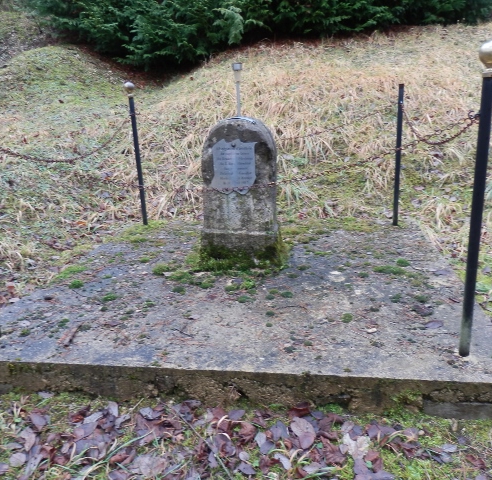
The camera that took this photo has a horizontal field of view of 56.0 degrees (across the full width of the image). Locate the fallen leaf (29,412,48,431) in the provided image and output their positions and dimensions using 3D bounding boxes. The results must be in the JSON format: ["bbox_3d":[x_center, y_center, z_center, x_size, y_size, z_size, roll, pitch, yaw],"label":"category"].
[{"bbox_3d":[-0.897,0.769,2.006,0.056,0.030,0.110,-14,19,-34],"label":"fallen leaf"}]

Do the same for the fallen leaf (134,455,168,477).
[{"bbox_3d":[-0.348,0.816,1.691,0.123,0.020,0.086,0,18,10],"label":"fallen leaf"}]

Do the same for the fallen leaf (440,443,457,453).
[{"bbox_3d":[0.728,0.747,1.661,0.058,0.015,0.050,7,20,26],"label":"fallen leaf"}]

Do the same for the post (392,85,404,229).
[{"bbox_3d":[1.232,-0.664,3.723,0.044,1.115,0.044,0,15,9],"label":"post"}]

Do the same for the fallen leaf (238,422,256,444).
[{"bbox_3d":[0.004,0.740,1.777,0.070,0.035,0.100,-7,26,-10],"label":"fallen leaf"}]

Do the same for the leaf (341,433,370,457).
[{"bbox_3d":[0.401,0.751,1.693,0.110,0.030,0.110,2,23,14],"label":"leaf"}]

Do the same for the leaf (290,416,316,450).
[{"bbox_3d":[0.224,0.748,1.812,0.100,0.020,0.152,-8,18,-14],"label":"leaf"}]

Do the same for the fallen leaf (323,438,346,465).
[{"bbox_3d":[0.321,0.776,1.705,0.071,0.020,0.114,-9,19,-19],"label":"fallen leaf"}]

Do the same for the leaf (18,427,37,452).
[{"bbox_3d":[-0.844,0.771,1.790,0.066,0.025,0.115,-9,31,-25],"label":"leaf"}]

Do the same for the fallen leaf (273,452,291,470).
[{"bbox_3d":[0.140,0.811,1.709,0.035,0.025,0.079,-12,18,-29],"label":"fallen leaf"}]

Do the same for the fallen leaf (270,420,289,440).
[{"bbox_3d":[0.129,0.754,1.853,0.059,0.025,0.095,-4,16,-6],"label":"fallen leaf"}]

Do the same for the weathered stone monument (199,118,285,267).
[{"bbox_3d":[-0.047,-0.367,3.358,0.579,1.025,0.267,1,16,14],"label":"weathered stone monument"}]

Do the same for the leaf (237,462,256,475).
[{"bbox_3d":[0.001,0.812,1.653,0.069,0.015,0.045,-10,19,-22],"label":"leaf"}]

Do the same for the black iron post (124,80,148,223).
[{"bbox_3d":[-1.002,-0.779,4.318,0.085,1.315,0.085,0,15,9],"label":"black iron post"}]

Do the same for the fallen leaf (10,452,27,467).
[{"bbox_3d":[-0.883,0.845,1.793,0.055,0.020,0.082,-13,19,-33],"label":"fallen leaf"}]

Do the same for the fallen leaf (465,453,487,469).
[{"bbox_3d":[0.856,0.803,1.698,0.048,0.030,0.071,-8,17,-20],"label":"fallen leaf"}]

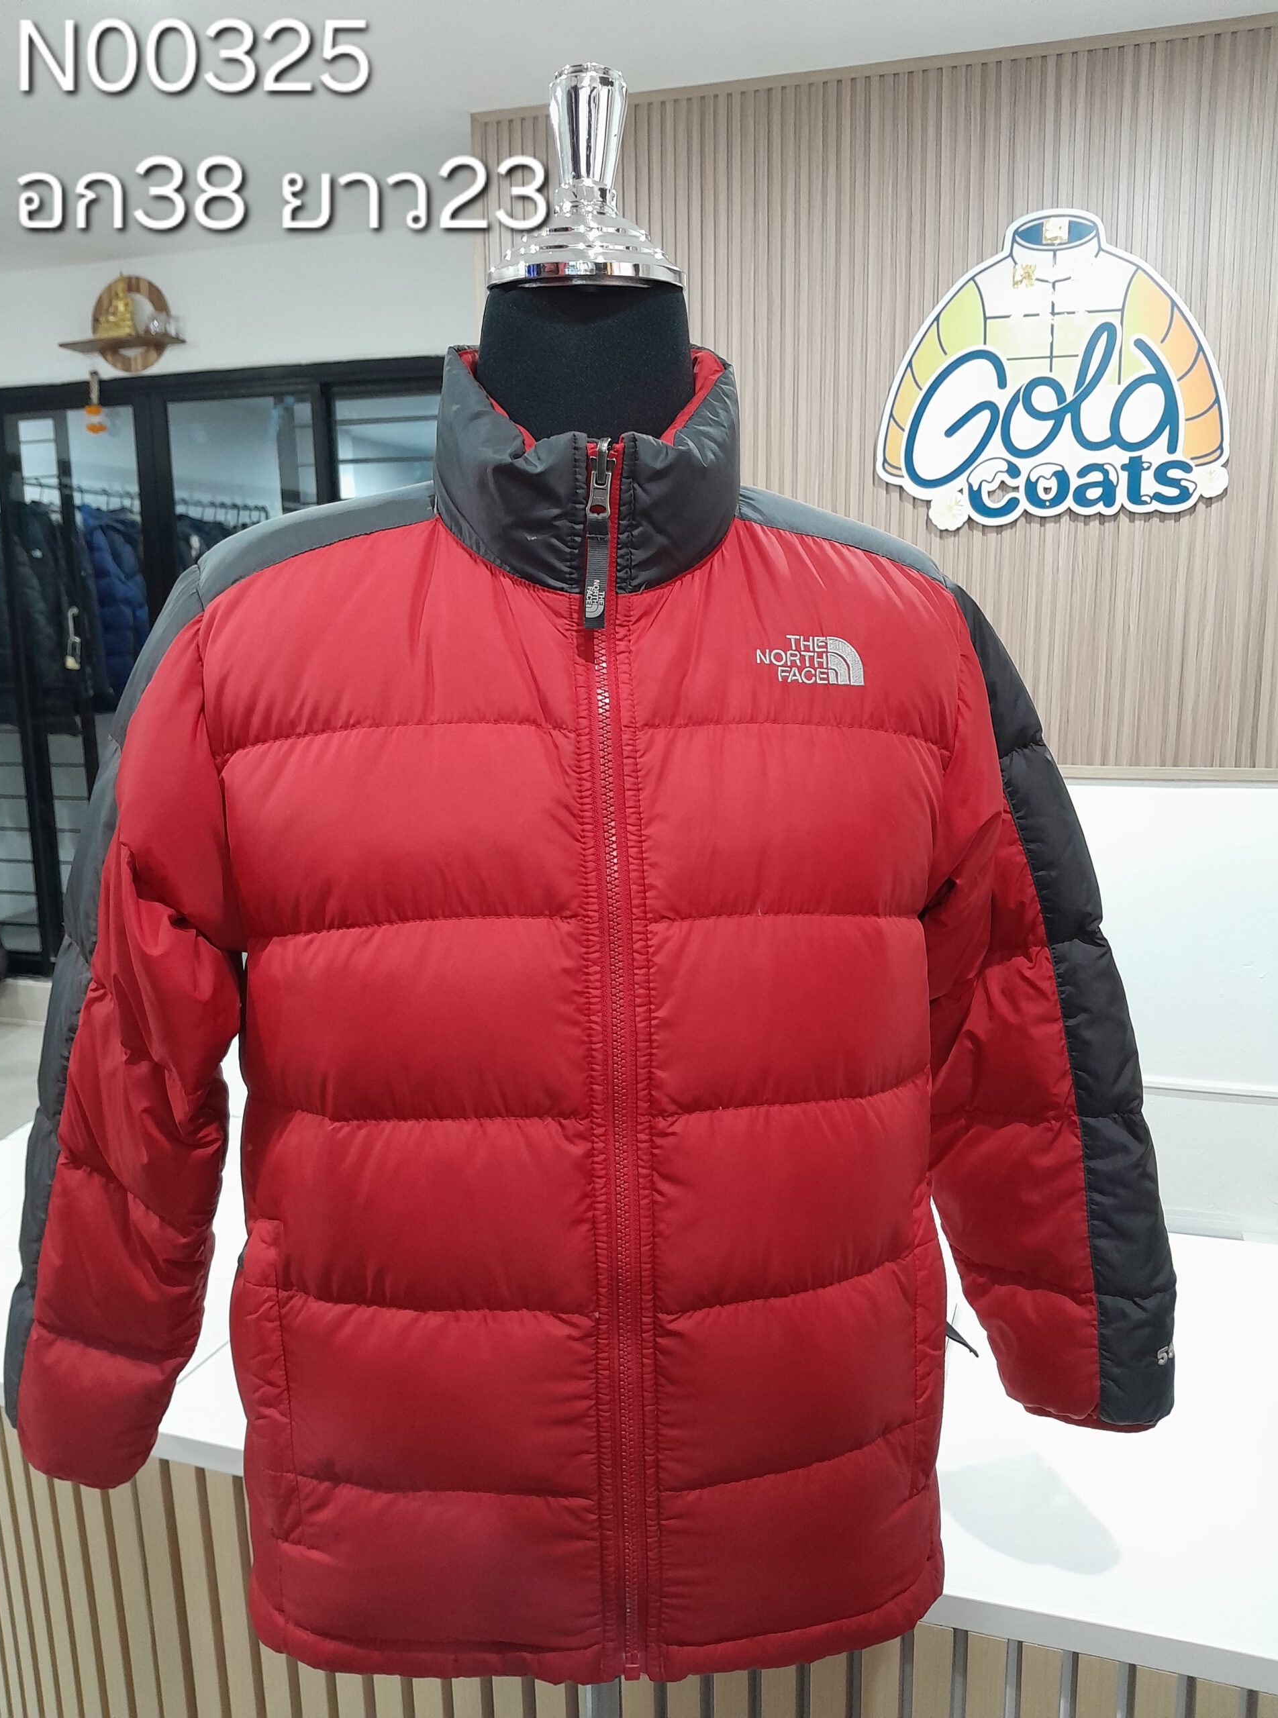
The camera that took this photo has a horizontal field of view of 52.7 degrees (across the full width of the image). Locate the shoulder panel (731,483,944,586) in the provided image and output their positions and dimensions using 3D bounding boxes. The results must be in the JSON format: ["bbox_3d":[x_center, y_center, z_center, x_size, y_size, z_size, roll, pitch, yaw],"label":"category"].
[{"bbox_3d":[0.100,-0.163,0.645,0.106,0.050,0.075,-2,11,-6],"label":"shoulder panel"}]

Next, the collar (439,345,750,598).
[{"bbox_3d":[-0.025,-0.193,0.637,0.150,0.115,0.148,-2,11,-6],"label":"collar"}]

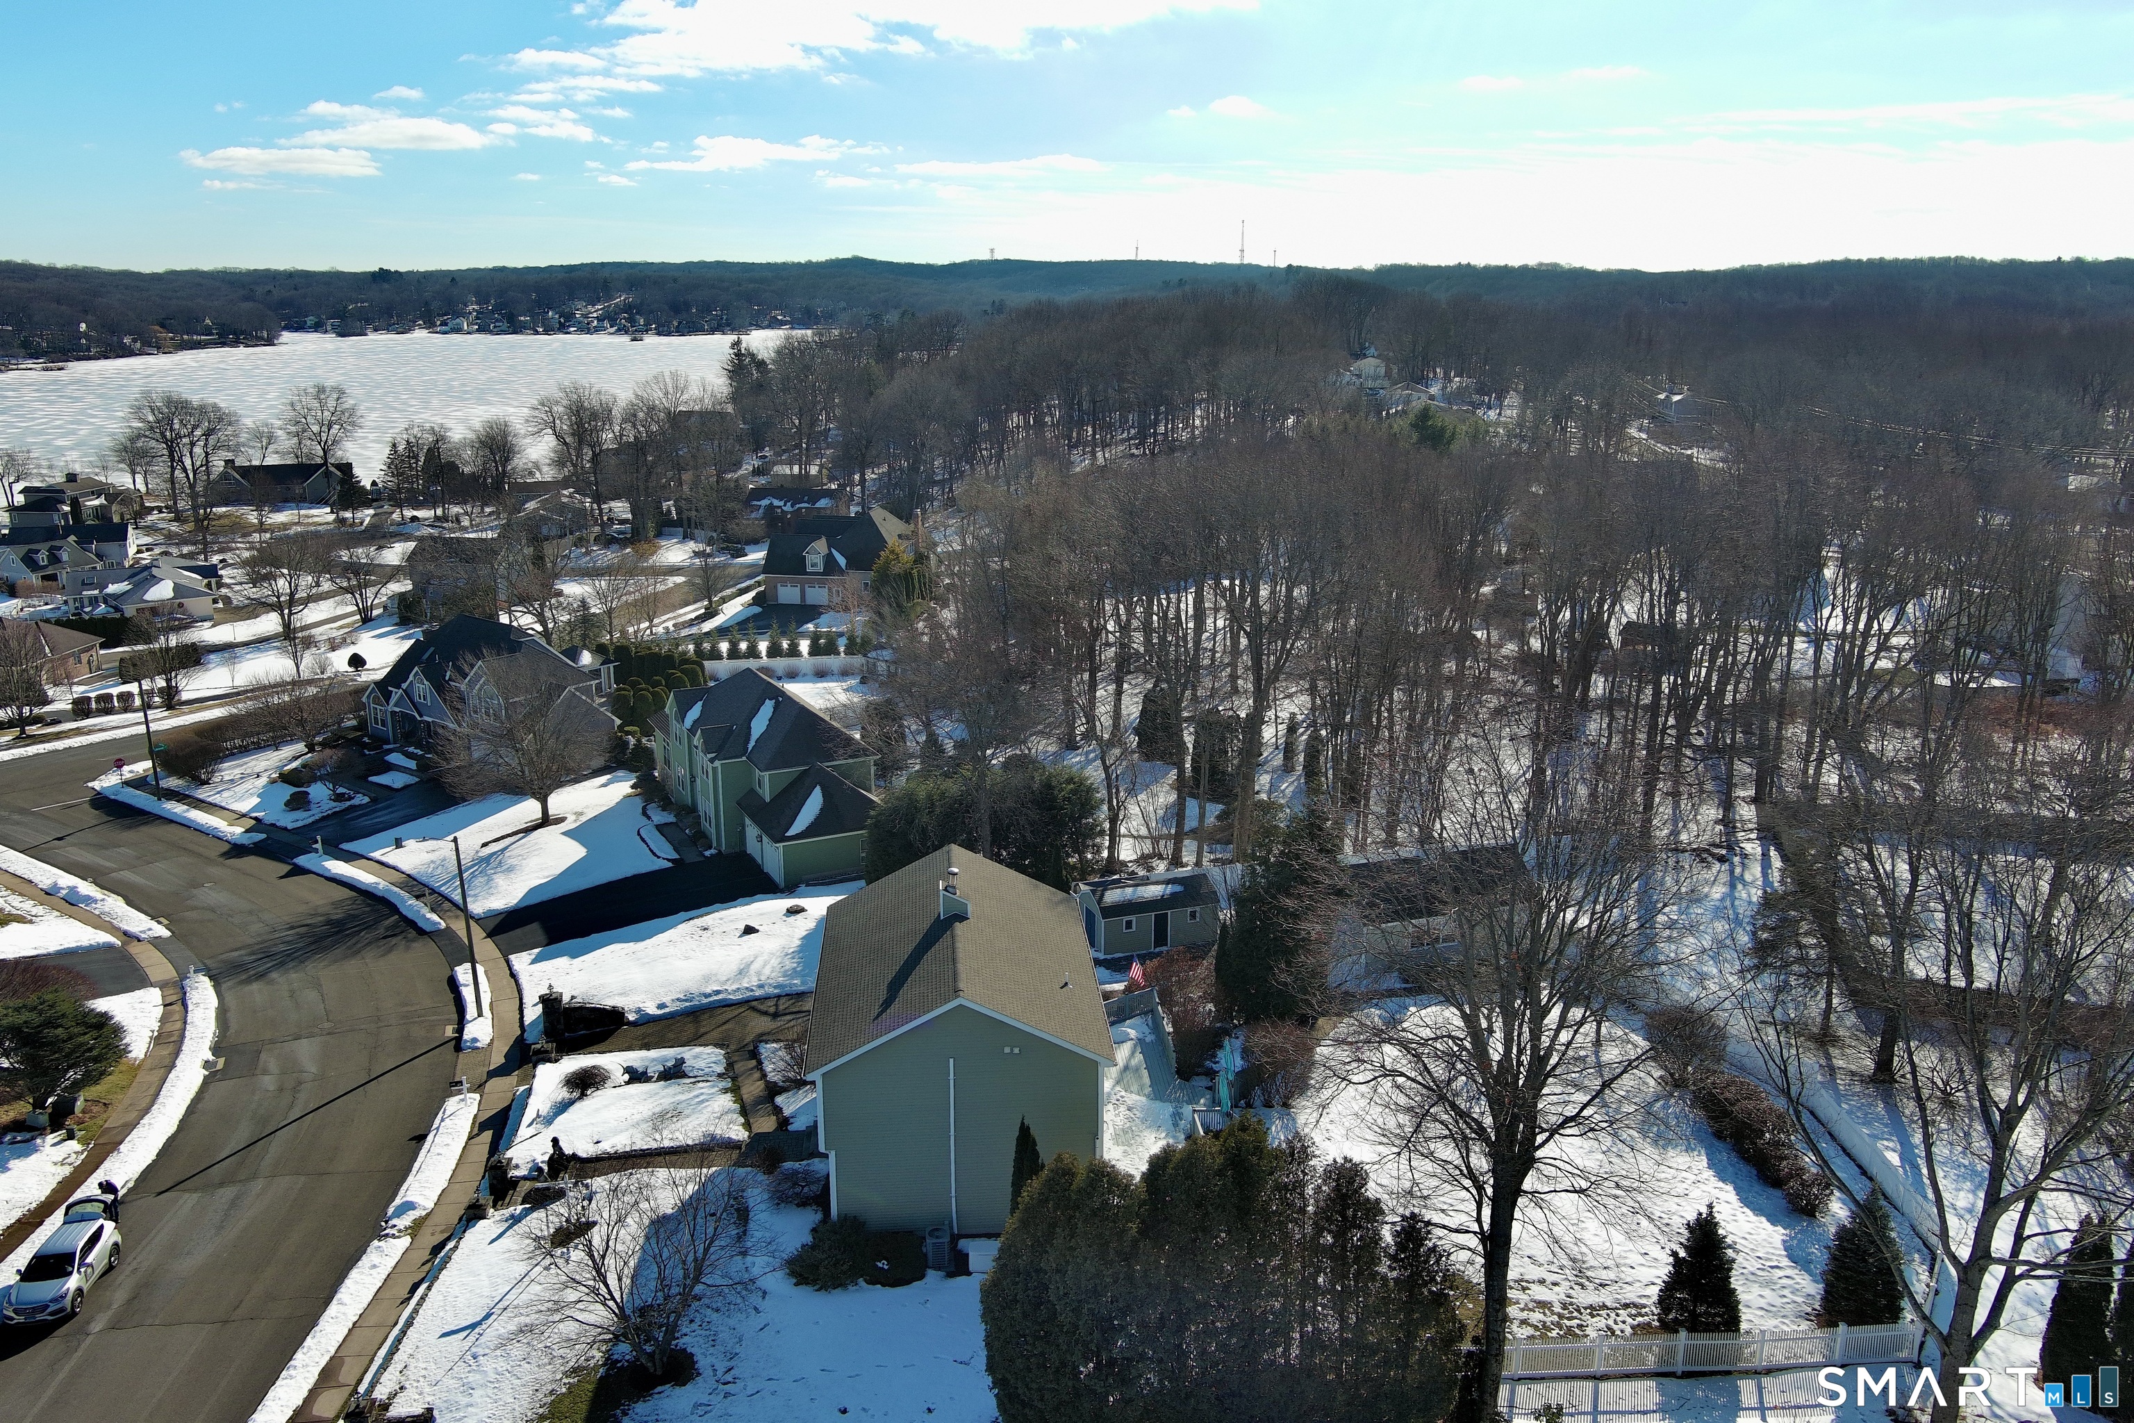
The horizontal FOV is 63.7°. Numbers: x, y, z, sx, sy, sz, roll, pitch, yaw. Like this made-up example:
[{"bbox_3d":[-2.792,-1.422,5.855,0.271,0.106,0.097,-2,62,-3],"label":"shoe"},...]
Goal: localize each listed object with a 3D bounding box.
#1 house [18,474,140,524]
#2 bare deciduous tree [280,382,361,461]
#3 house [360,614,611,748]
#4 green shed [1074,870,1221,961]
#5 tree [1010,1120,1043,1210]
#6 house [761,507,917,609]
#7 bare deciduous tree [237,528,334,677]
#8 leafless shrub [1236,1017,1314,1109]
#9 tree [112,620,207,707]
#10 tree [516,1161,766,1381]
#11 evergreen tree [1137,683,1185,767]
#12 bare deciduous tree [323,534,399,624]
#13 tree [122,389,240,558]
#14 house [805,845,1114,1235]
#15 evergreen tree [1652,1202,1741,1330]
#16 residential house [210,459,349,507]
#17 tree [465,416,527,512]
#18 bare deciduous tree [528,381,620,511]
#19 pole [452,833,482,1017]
[{"bbox_3d":[-150.000,-32.290,260.970,10.500,7.900,13.500,1,14,6],"label":"house"},{"bbox_3d":[-118.917,-41.249,272.856,12.400,19.000,12.000,0,14,0],"label":"bare deciduous tree"},{"bbox_3d":[-42.480,-2.340,127.110,16.000,8.800,12.500,12,19,41],"label":"house"},{"bbox_3d":[4.070,10.040,89.010,6.400,3.300,3.700,-5,15,-20],"label":"green shed"},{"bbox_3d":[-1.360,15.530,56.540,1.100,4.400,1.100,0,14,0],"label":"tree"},{"bbox_3d":[-24.530,-17.340,192.810,15.000,9.000,13.000,3,14,13],"label":"house"},{"bbox_3d":[-73.690,-11.490,161.180,8.400,11.000,8.400,0,14,0],"label":"bare deciduous tree"},{"bbox_3d":[8.144,13.721,66.547,3.000,2.900,2.900,0,14,0],"label":"leafless shrub"},{"bbox_3d":[-72.060,-3.660,136.100,6.800,7.000,6.800,0,14,0],"label":"tree"},{"bbox_3d":[-12.532,16.709,50.391,7.200,6.300,7.000,0,14,0],"label":"tree"},{"bbox_3d":[6.326,0.793,114.783,3.100,5.300,3.000,0,14,0],"label":"evergreen tree"},{"bbox_3d":[-71.150,-13.200,172.540,7.200,8.800,7.200,0,14,0],"label":"bare deciduous tree"},{"bbox_3d":[-126.490,-34.600,244.260,16.000,20.500,16.000,0,14,0],"label":"tree"},{"bbox_3d":[-4.010,11.084,63.131,9.964,9.100,15.197,-1,14,-5],"label":"house"},{"bbox_3d":[19.338,16.820,52.180,2.600,4.000,2.600,0,14,0],"label":"evergreen tree"},{"bbox_3d":[-131.238,-38.424,287.263,21.500,6.400,11.000,-4,15,-16],"label":"residential house"},{"bbox_3d":[-93.613,-40.755,280.829,9.800,14.500,9.600,0,14,0],"label":"tree"},{"bbox_3d":[-76.571,-40.086,265.467,14.000,21.000,13.500,0,14,0],"label":"bare deciduous tree"},{"bbox_3d":[-26.425,9.565,75.980,0.280,8.500,0.280,-2,14,0],"label":"pole"}]

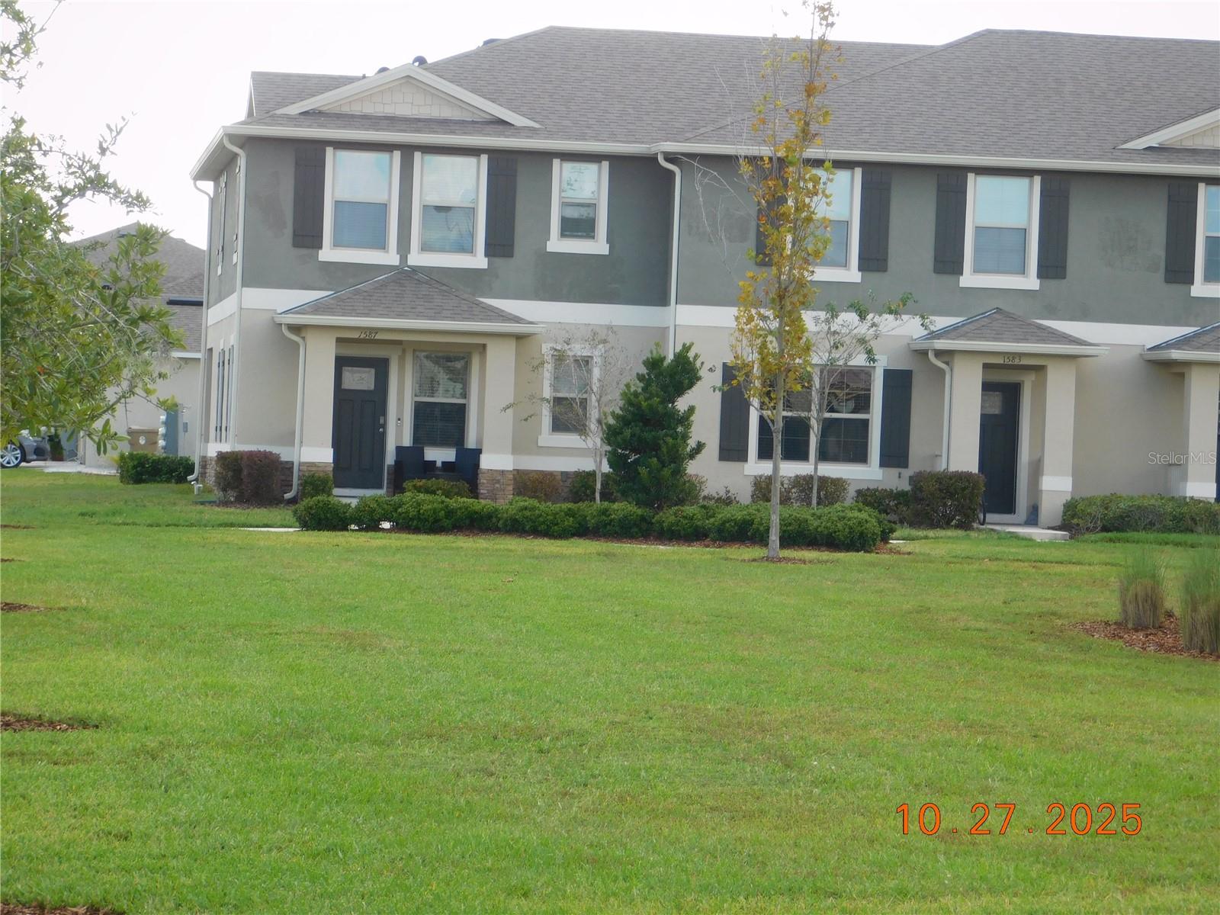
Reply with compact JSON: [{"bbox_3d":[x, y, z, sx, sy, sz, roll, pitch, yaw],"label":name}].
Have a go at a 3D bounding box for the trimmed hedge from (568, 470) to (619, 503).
[{"bbox_3d":[-0.212,0.505,72.894,0.830,0.608,0.750,2,0,-7],"label":"trimmed hedge"}]

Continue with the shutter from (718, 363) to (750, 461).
[{"bbox_3d":[1.915,-0.686,72.172,0.453,1.505,0.050,2,0,-7],"label":"shutter"}]

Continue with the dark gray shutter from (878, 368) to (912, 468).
[{"bbox_3d":[4.391,-0.594,72.485,0.459,1.521,0.050,2,0,-7],"label":"dark gray shutter"}]

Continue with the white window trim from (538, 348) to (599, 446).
[{"bbox_3d":[-0.596,-0.943,73.087,0.962,1.570,0.100,2,0,-7],"label":"white window trim"}]

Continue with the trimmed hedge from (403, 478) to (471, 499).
[{"bbox_3d":[-2.575,0.535,70.446,1.012,0.446,0.700,2,0,-7],"label":"trimmed hedge"}]

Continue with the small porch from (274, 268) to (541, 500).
[{"bbox_3d":[-3.173,-1.142,72.155,4.050,3.600,1.850,2,0,-7],"label":"small porch"}]

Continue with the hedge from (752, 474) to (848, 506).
[{"bbox_3d":[2.891,0.594,71.672,1.479,0.682,0.750,2,0,-7],"label":"hedge"}]

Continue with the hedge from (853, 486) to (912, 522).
[{"bbox_3d":[4.163,0.721,71.732,0.881,0.528,0.750,2,0,-7],"label":"hedge"}]

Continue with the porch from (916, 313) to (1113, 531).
[{"bbox_3d":[6.010,-0.644,71.707,2.664,3.314,2.000,2,0,-7],"label":"porch"}]

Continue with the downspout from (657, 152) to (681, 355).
[{"bbox_3d":[0.821,-1.939,72.635,0.390,5.430,0.100,2,0,-7],"label":"downspout"}]

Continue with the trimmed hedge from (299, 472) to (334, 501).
[{"bbox_3d":[-4.423,0.485,71.096,0.502,0.495,0.550,2,0,-7],"label":"trimmed hedge"}]

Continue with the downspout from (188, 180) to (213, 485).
[{"bbox_3d":[-7.434,-2.263,84.838,0.370,5.360,0.100,2,0,-7],"label":"downspout"}]

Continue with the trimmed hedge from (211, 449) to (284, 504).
[{"bbox_3d":[-5.506,0.281,72.041,1.060,0.780,0.900,2,0,-7],"label":"trimmed hedge"}]

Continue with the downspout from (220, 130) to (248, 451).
[{"bbox_3d":[-5.888,-2.185,72.787,0.390,5.480,0.100,2,0,-7],"label":"downspout"}]

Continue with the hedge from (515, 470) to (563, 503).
[{"bbox_3d":[-1.075,0.495,72.449,0.706,0.565,0.700,2,0,-7],"label":"hedge"}]

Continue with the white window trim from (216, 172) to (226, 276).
[{"bbox_3d":[-6.445,-3.938,78.650,0.100,1.700,1.200,2,0,-7],"label":"white window trim"}]

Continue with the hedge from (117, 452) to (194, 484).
[{"bbox_3d":[-8.390,0.215,87.652,1.527,0.583,1.000,2,0,-7],"label":"hedge"}]

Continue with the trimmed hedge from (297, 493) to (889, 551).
[{"bbox_3d":[-0.261,0.923,69.285,8.610,0.630,1.100,2,0,-7],"label":"trimmed hedge"}]

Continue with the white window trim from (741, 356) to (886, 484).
[{"bbox_3d":[3.167,-0.636,72.335,2.147,1.891,0.100,2,0,-7],"label":"white window trim"}]

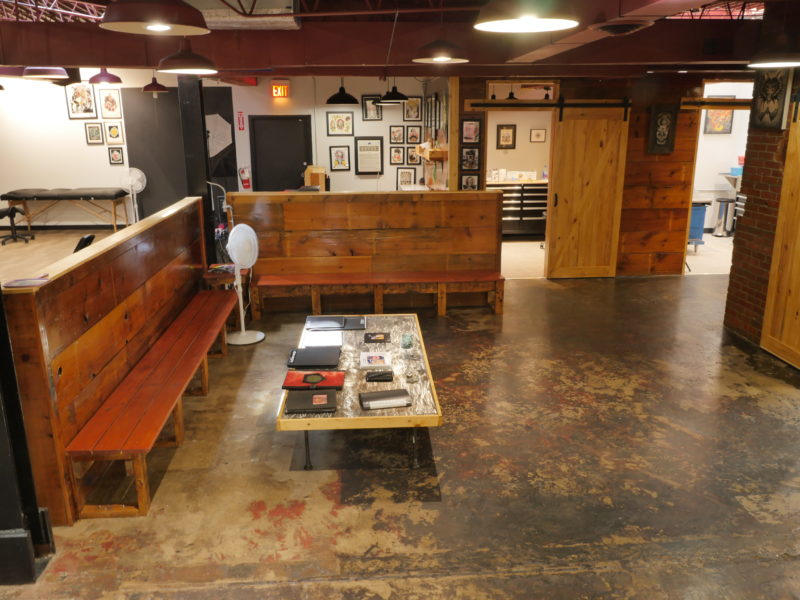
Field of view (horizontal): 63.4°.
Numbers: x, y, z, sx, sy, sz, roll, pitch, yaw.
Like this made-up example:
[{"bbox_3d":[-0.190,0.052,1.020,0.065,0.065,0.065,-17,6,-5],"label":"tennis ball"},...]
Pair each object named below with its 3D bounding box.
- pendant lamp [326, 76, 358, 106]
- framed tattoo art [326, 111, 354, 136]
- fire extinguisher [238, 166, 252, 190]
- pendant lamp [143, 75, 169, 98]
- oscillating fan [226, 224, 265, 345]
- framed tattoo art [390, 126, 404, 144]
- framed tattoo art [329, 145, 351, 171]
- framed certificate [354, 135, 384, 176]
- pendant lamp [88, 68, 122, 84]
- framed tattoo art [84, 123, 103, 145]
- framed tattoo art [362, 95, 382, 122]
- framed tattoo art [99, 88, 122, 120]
[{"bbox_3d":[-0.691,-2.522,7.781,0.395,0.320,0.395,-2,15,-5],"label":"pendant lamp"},{"bbox_3d":[-1.030,-3.049,11.233,0.468,0.409,0.030,-2,15,-5],"label":"framed tattoo art"},{"bbox_3d":[-2.917,-2.290,12.217,0.170,0.395,0.150,-1,15,-2],"label":"fire extinguisher"},{"bbox_3d":[-3.763,-3.270,9.948,0.385,0.329,0.385,-1,15,-3],"label":"pendant lamp"},{"bbox_3d":[-1.459,-0.161,5.923,0.390,1.065,0.400,7,17,25],"label":"oscillating fan"},{"bbox_3d":[-0.048,-3.219,12.648,0.282,0.343,0.030,-1,15,-3],"label":"framed tattoo art"},{"bbox_3d":[-1.172,-2.768,12.695,0.382,0.474,0.030,-1,15,-3],"label":"framed tattoo art"},{"bbox_3d":[-0.537,-2.538,11.419,0.500,0.663,0.030,-2,15,-5],"label":"framed certificate"},{"bbox_3d":[-3.434,-2.621,7.523,0.385,0.231,0.385,-1,15,-3],"label":"pendant lamp"},{"bbox_3d":[-5.155,-2.800,10.922,0.273,0.355,0.030,-2,15,-5],"label":"framed tattoo art"},{"bbox_3d":[-0.476,-3.318,11.210,0.335,0.429,0.030,-2,15,-5],"label":"framed tattoo art"},{"bbox_3d":[-4.837,-3.271,10.822,0.318,0.469,0.030,-2,15,-5],"label":"framed tattoo art"}]

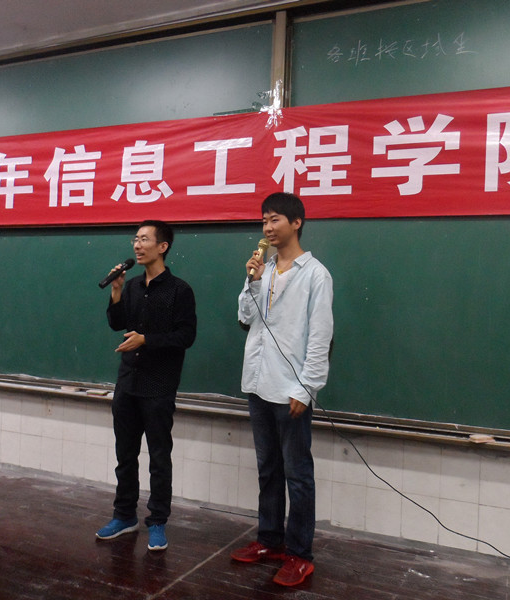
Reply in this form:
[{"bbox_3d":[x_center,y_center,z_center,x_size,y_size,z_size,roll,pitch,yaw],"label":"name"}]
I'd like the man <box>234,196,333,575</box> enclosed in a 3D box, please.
[{"bbox_3d":[0.147,0.384,2.666,0.510,1.800,0.420,2,0,40],"label":"man"}]

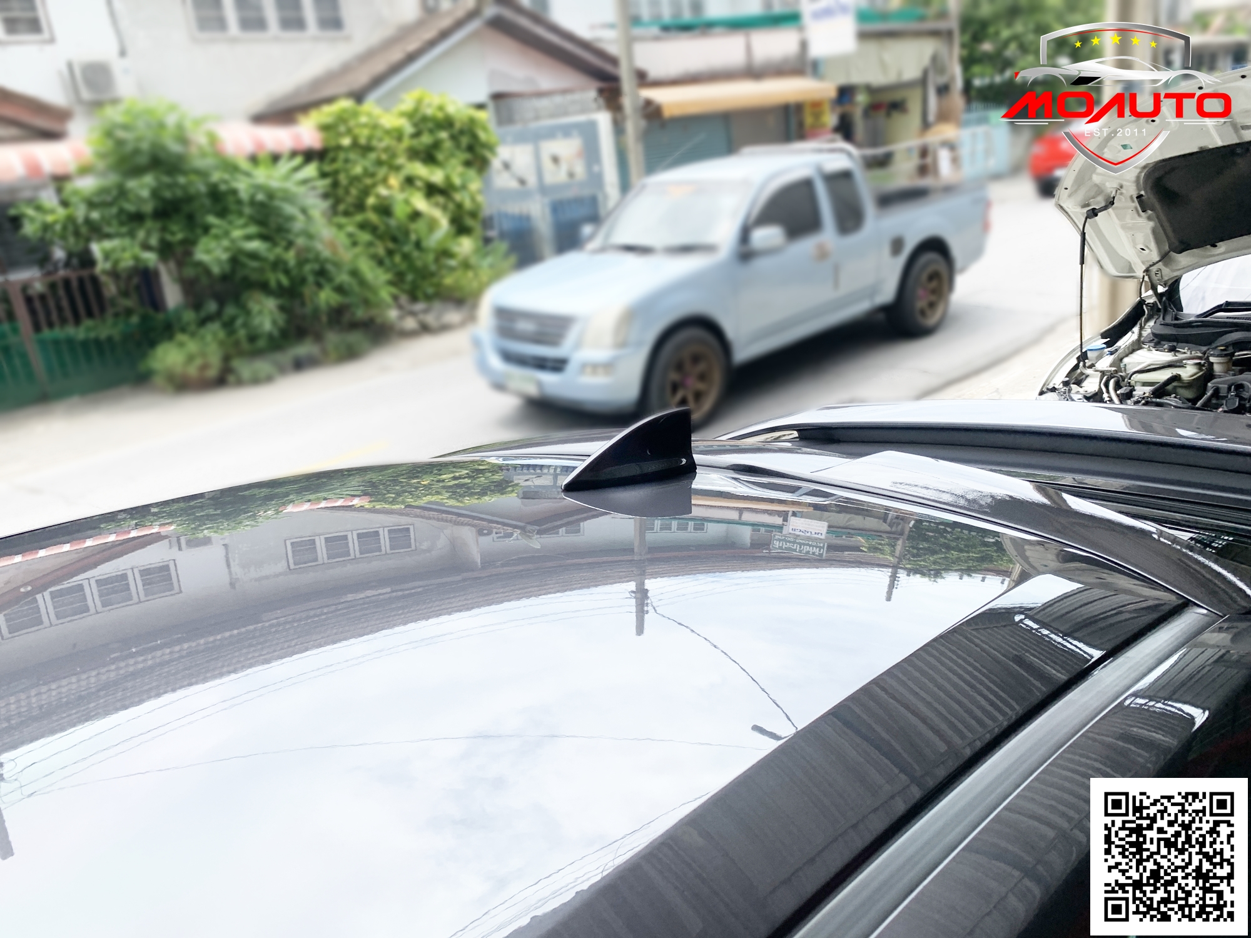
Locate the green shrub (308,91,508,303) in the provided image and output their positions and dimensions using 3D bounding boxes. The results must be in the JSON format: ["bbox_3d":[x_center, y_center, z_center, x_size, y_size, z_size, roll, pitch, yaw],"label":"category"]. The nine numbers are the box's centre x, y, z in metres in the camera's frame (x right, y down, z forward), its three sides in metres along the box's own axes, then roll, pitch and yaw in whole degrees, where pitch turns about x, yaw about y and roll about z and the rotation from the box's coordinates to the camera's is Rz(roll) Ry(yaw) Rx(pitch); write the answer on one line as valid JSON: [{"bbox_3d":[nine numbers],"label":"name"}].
[{"bbox_3d":[-2.446,-2.994,10.518,2.050,2.250,1.700,-23,27,-39],"label":"green shrub"}]

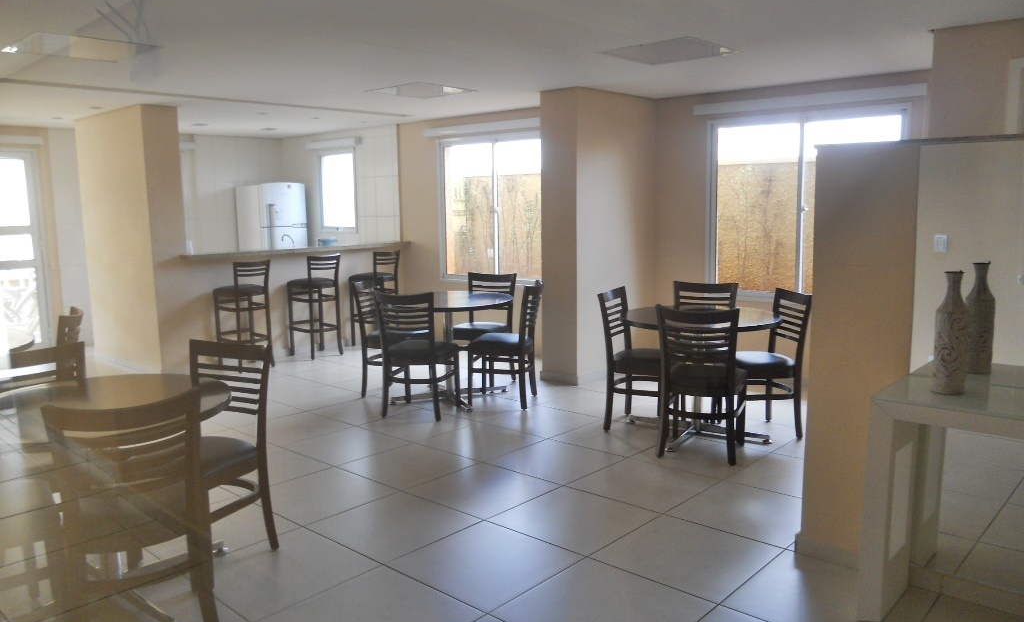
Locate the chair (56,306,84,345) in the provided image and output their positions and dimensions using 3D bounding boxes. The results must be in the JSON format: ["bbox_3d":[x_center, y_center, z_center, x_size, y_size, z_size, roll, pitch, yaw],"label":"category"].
[{"bbox_3d":[-2.749,0.454,4.592,0.525,0.888,0.455,-4,9,-20],"label":"chair"}]

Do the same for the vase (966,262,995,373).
[{"bbox_3d":[1.775,0.026,3.029,0.118,0.414,0.118,6,11,42],"label":"vase"}]

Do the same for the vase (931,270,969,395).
[{"bbox_3d":[1.537,0.072,2.796,0.110,0.430,0.110,6,11,42],"label":"vase"}]

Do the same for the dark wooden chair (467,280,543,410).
[{"bbox_3d":[-0.052,0.238,5.960,0.490,0.900,0.445,1,8,14],"label":"dark wooden chair"}]

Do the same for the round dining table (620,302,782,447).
[{"bbox_3d":[1.182,0.396,5.093,1.000,0.750,1.000,-1,8,0],"label":"round dining table"}]

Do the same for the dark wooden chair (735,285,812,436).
[{"bbox_3d":[1.575,0.333,5.102,0.490,0.900,0.445,-2,8,-9],"label":"dark wooden chair"}]

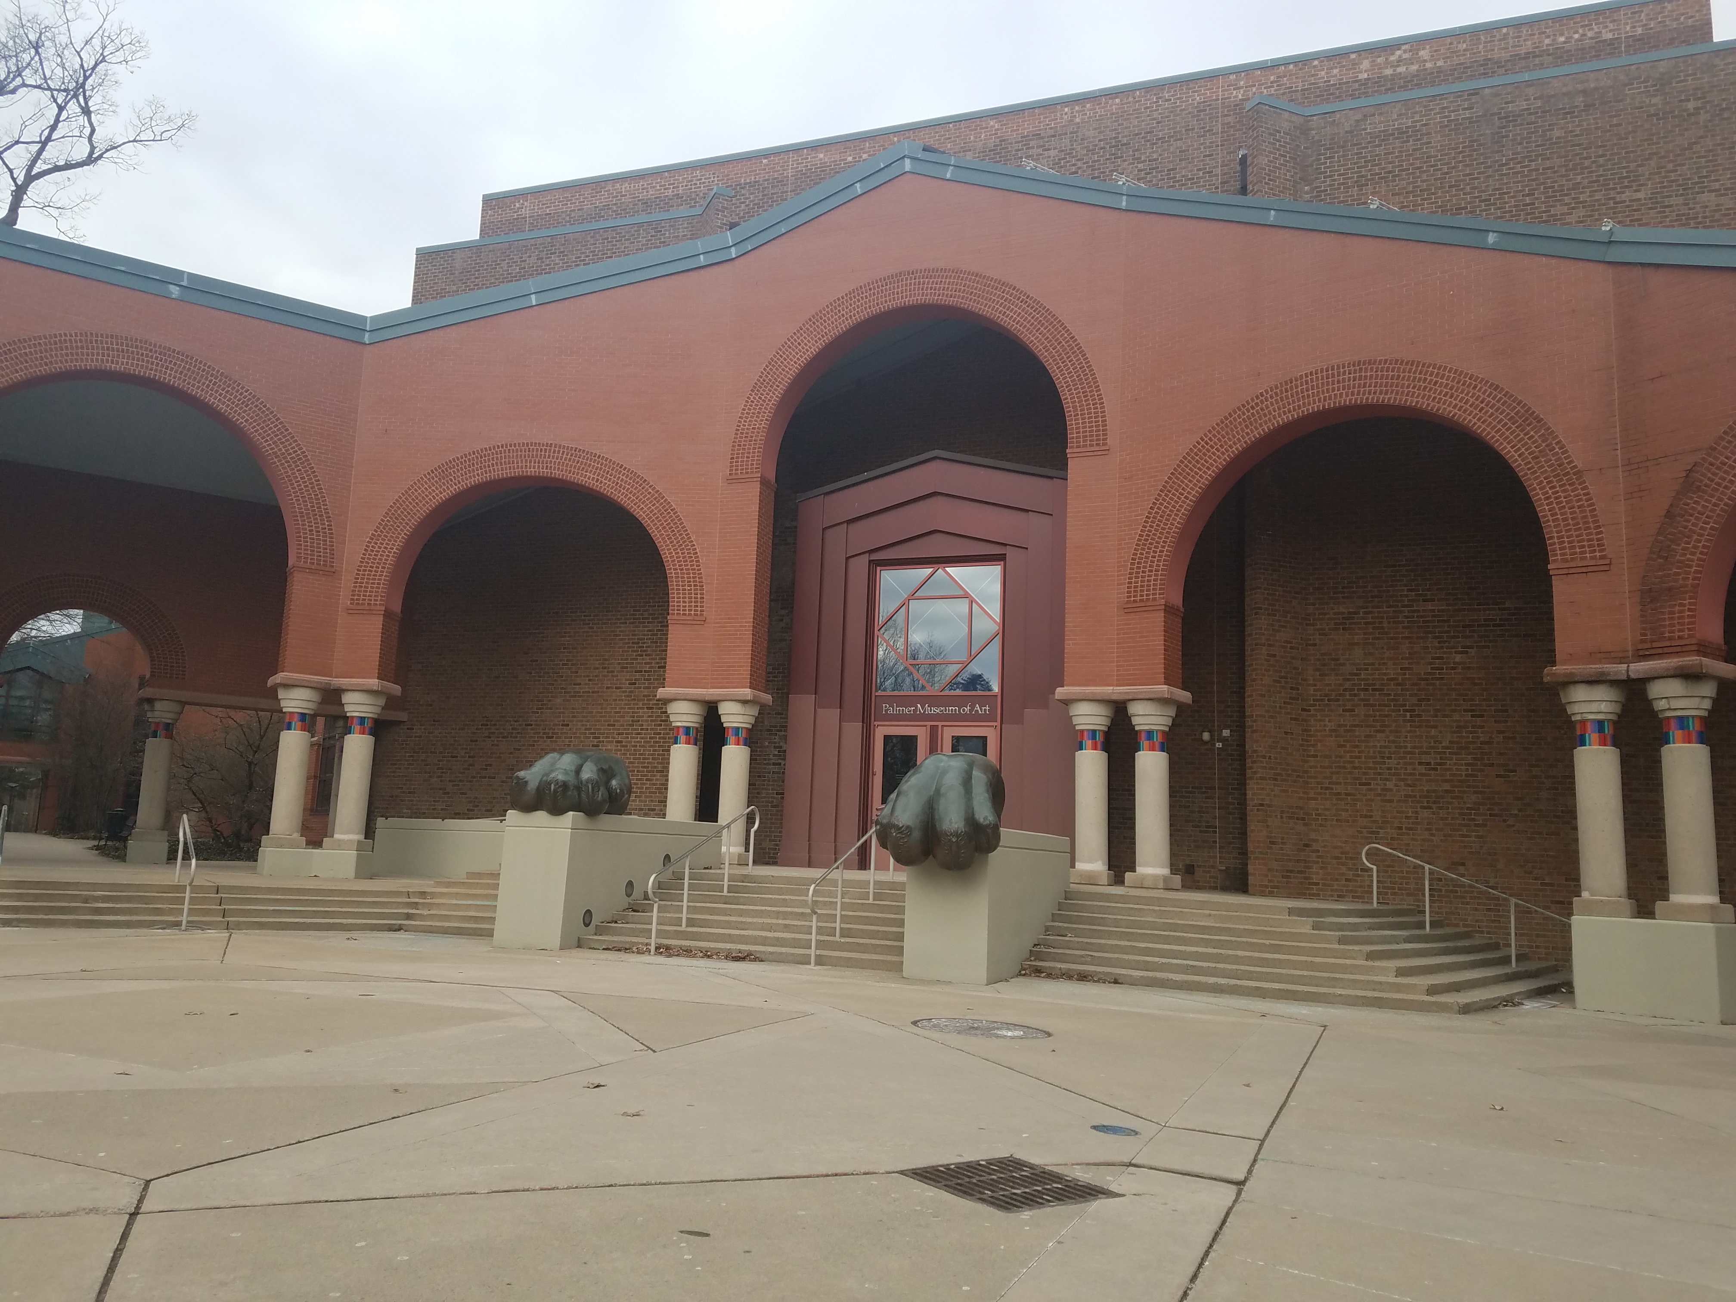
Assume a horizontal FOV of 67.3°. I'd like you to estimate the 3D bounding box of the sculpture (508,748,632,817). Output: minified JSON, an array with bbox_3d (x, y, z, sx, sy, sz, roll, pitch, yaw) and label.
[{"bbox_3d":[-3.840,1.707,16.856,1.400,0.860,1.300,2,-8,5],"label":"sculpture"}]

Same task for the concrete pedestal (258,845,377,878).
[{"bbox_3d":[-9.227,3.540,21.819,1.750,0.460,0.750,3,-8,-2],"label":"concrete pedestal"}]

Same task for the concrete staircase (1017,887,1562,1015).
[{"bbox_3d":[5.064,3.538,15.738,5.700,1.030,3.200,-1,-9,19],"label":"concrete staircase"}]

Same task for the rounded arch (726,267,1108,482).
[{"bbox_3d":[0.814,-4.540,21.532,6.570,3.380,0.600,-1,-9,23],"label":"rounded arch"}]

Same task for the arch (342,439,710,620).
[{"bbox_3d":[-5.775,-2.055,22.671,6.200,3.080,0.580,1,-8,6],"label":"arch"}]

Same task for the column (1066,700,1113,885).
[{"bbox_3d":[3.339,2.107,19.375,0.700,2.685,0.700,-1,-9,23],"label":"column"}]

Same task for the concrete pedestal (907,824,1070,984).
[{"bbox_3d":[1.581,3.079,16.150,0.948,1.655,3.944,-1,-9,21],"label":"concrete pedestal"}]

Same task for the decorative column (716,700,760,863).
[{"bbox_3d":[-2.200,2.185,21.600,0.690,2.700,0.690,2,-8,0],"label":"decorative column"}]

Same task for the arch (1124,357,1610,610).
[{"bbox_3d":[6.482,-2.260,17.691,6.350,3.120,0.600,-4,-11,39],"label":"arch"}]

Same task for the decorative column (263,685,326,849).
[{"bbox_3d":[-9.817,1.974,22.253,0.700,2.685,0.700,4,-8,-14],"label":"decorative column"}]

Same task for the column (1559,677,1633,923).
[{"bbox_3d":[8.548,1.725,15.238,0.700,2.685,0.700,-4,-11,39],"label":"column"}]

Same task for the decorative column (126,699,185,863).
[{"bbox_3d":[-13.492,2.473,24.713,0.720,3.061,0.720,8,-10,-34],"label":"decorative column"}]

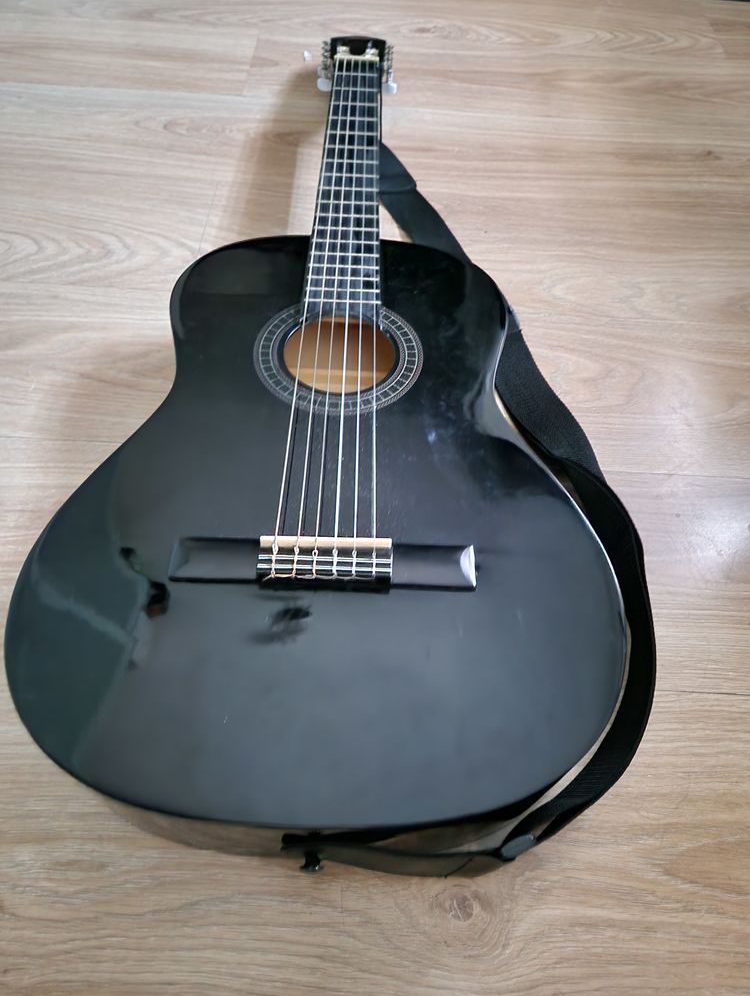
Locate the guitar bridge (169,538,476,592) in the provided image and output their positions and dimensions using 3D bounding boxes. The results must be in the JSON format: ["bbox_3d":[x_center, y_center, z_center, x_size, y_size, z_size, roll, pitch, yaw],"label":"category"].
[{"bbox_3d":[-0.031,0.041,0.406,0.187,0.011,0.031,2,57,-1],"label":"guitar bridge"}]

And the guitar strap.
[{"bbox_3d":[0.078,-0.128,0.599,0.255,0.072,0.820,2,57,-1],"label":"guitar strap"}]

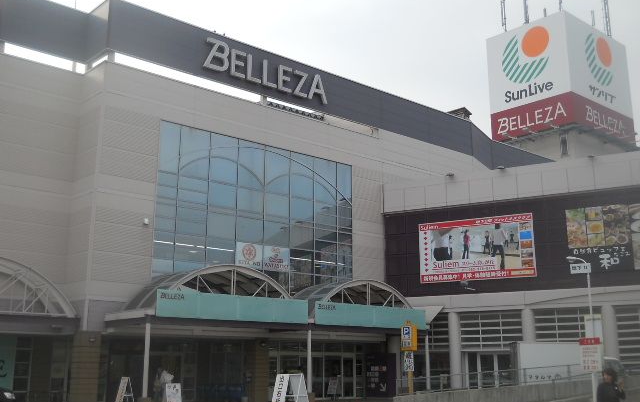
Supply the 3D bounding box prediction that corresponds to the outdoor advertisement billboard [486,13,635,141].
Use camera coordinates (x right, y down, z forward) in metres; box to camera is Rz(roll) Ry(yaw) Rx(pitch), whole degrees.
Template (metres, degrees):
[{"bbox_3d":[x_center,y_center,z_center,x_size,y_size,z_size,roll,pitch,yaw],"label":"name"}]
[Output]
[{"bbox_3d":[23.585,-10.561,74.163,11.604,10.503,8.434,11,-17,-41],"label":"outdoor advertisement billboard"}]

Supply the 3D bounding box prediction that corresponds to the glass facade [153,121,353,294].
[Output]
[{"bbox_3d":[-2.508,0.716,34.473,11.153,6.754,0.250,11,-16,-41],"label":"glass facade"}]

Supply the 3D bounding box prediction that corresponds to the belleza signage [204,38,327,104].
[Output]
[{"bbox_3d":[-2.358,-6.016,35.490,7.276,1.369,0.250,11,-16,-41],"label":"belleza signage"}]

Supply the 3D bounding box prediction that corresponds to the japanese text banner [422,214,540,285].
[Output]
[{"bbox_3d":[7.468,2.336,36.500,5.877,2.956,0.100,-8,-15,33],"label":"japanese text banner"}]

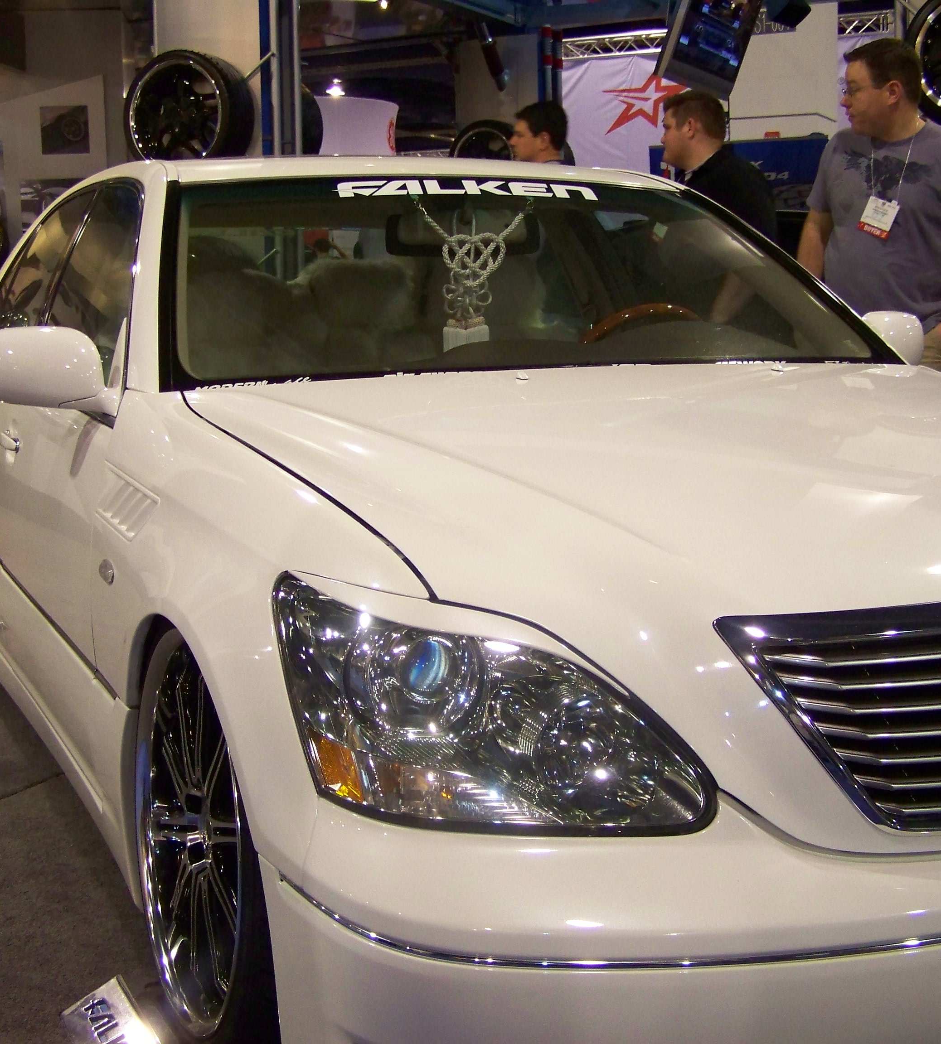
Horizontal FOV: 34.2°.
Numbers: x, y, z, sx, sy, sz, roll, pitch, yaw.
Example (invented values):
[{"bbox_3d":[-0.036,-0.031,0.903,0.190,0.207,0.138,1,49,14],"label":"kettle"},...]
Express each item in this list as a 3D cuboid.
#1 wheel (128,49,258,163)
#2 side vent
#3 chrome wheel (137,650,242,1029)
[{"bbox_3d":[-1.461,-2.116,8.014,0.680,0.680,0.250,3,9,23],"label":"wheel"},{"bbox_3d":[-0.499,-0.029,2.265,0.035,0.100,0.310,-4,9,-24],"label":"side vent"},{"bbox_3d":[-0.284,0.415,2.107,0.220,0.530,0.530,-4,9,-24],"label":"chrome wheel"}]

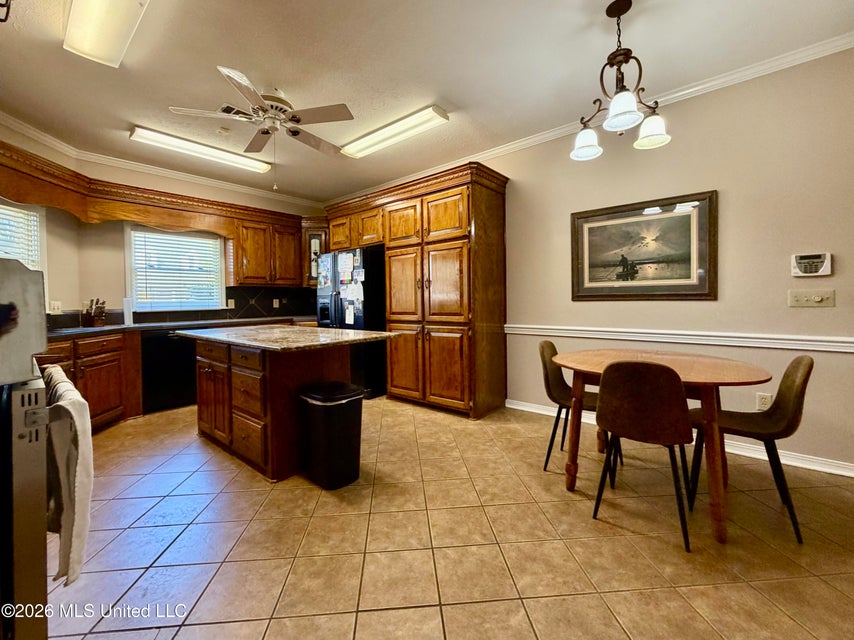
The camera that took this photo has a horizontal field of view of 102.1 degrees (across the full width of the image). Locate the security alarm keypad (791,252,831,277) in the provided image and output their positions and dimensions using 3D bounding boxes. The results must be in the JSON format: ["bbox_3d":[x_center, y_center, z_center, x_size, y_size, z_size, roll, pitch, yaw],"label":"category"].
[{"bbox_3d":[2.518,-0.358,2.266,0.170,0.141,0.030,2,4,40],"label":"security alarm keypad"}]

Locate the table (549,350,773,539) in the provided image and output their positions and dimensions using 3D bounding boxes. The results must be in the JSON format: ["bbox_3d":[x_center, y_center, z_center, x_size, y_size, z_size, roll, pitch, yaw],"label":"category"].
[{"bbox_3d":[1.355,0.646,2.112,1.080,0.770,1.080,2,4,40],"label":"table"}]

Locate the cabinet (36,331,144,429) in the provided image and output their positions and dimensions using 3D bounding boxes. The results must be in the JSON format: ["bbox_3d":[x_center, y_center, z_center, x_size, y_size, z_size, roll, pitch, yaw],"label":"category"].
[{"bbox_3d":[-3.334,0.597,3.014,0.612,0.866,1.040,-1,3,-5],"label":"cabinet"}]

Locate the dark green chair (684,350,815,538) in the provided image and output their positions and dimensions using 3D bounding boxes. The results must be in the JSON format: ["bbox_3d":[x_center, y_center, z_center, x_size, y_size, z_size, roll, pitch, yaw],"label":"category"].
[{"bbox_3d":[1.729,0.606,1.891,0.497,0.866,0.433,2,4,40],"label":"dark green chair"}]

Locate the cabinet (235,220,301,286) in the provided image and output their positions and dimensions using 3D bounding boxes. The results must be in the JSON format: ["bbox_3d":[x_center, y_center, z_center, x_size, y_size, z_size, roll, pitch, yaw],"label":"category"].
[{"bbox_3d":[-2.285,-0.900,4.875,0.312,0.889,0.936,2,4,40],"label":"cabinet"}]

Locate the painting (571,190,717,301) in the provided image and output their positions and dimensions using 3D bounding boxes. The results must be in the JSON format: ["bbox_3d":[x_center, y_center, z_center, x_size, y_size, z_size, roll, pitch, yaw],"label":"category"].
[{"bbox_3d":[1.767,-0.569,2.916,1.051,0.820,0.035,2,4,40],"label":"painting"}]

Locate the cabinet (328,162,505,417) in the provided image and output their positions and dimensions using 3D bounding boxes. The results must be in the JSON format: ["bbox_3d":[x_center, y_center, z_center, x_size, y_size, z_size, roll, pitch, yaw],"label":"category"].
[{"bbox_3d":[-0.256,-0.286,4.254,2.425,2.437,0.635,2,4,40],"label":"cabinet"}]

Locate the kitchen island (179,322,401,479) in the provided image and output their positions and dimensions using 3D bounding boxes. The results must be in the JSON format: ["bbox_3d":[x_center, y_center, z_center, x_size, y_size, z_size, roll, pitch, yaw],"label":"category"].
[{"bbox_3d":[-1.307,0.557,3.004,2.004,0.904,0.924,2,4,40],"label":"kitchen island"}]

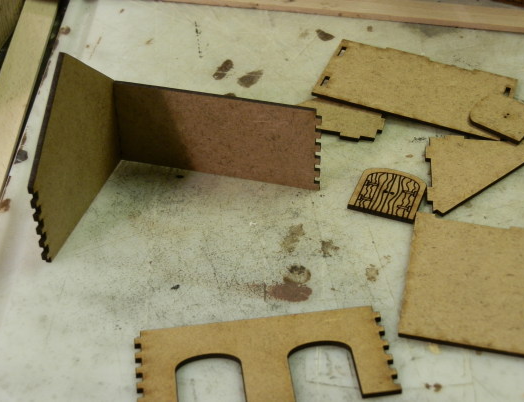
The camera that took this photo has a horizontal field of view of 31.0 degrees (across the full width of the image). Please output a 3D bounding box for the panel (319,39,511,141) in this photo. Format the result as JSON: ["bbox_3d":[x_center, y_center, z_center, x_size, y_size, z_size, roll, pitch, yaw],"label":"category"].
[{"bbox_3d":[0.095,-0.068,0.574,0.113,0.003,0.066,15,43,12],"label":"panel"}]

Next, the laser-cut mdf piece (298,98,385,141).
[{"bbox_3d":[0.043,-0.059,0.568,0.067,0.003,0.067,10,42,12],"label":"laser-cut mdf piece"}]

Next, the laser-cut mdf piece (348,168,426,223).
[{"bbox_3d":[0.068,-0.004,0.505,0.036,0.003,0.036,13,43,15],"label":"laser-cut mdf piece"}]

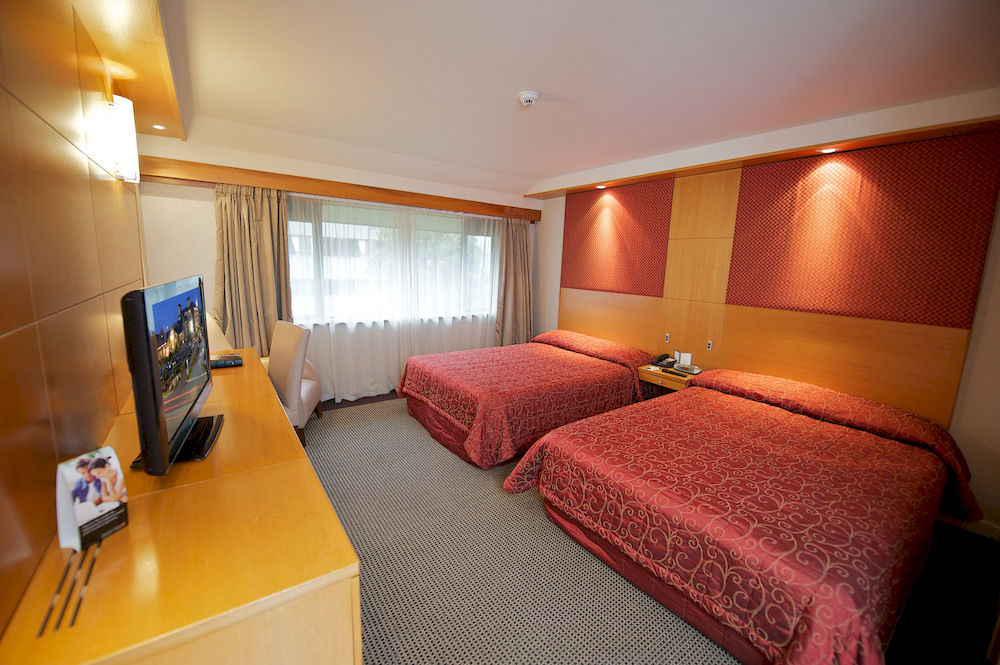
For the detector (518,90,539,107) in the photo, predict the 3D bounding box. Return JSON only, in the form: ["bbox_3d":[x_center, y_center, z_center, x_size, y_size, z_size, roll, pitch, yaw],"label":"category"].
[{"bbox_3d":[0.175,-1.431,2.366,0.110,0.050,0.110,2,10,0],"label":"detector"}]

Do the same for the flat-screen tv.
[{"bbox_3d":[-1.304,0.103,1.597,0.242,0.645,1.008,-4,12,-29],"label":"flat-screen tv"}]

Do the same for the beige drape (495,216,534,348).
[{"bbox_3d":[0.222,-0.438,5.205,0.612,2.050,0.150,-5,13,-36],"label":"beige drape"}]

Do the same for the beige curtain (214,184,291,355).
[{"bbox_3d":[-2.155,-0.212,3.468,0.551,2.046,0.150,-5,13,-36],"label":"beige curtain"}]

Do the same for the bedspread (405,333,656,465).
[{"bbox_3d":[0.274,0.483,4.010,2.104,0.711,1.499,-5,13,-36],"label":"bedspread"}]

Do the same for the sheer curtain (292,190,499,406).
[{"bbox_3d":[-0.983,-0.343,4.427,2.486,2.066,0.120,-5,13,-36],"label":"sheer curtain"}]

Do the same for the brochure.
[{"bbox_3d":[-1.068,0.428,1.013,0.059,0.230,0.104,4,10,12],"label":"brochure"}]

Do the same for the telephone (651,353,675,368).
[{"bbox_3d":[1.592,0.269,3.772,0.190,0.090,0.200,10,13,37],"label":"telephone"}]

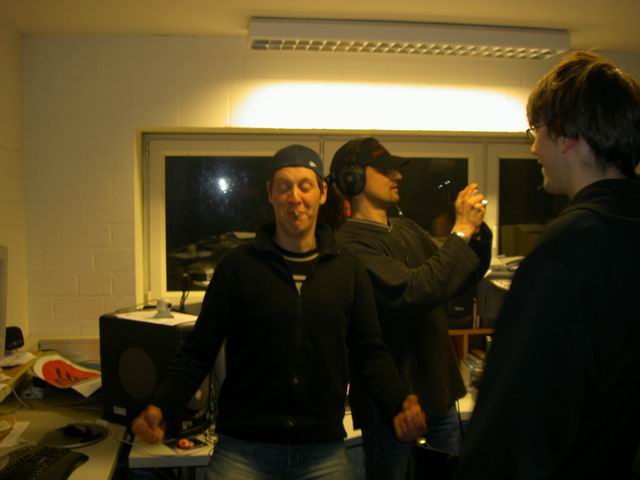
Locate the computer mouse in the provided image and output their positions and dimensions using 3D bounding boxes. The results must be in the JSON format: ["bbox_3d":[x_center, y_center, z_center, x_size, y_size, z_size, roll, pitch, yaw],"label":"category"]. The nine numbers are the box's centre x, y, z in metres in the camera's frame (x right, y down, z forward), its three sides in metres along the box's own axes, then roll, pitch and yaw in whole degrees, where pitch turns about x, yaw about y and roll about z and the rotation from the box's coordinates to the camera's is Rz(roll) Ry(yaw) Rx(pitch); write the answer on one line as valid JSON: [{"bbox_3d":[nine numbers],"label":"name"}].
[{"bbox_3d":[-0.932,0.727,2.765,0.102,0.038,0.060,0,4,6],"label":"computer mouse"}]

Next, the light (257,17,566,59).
[{"bbox_3d":[0.426,-0.982,3.558,1.550,0.091,0.290,-1,4,-8],"label":"light"}]

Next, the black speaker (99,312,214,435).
[{"bbox_3d":[-0.652,0.524,2.909,0.411,0.425,0.225,2,4,32],"label":"black speaker"}]

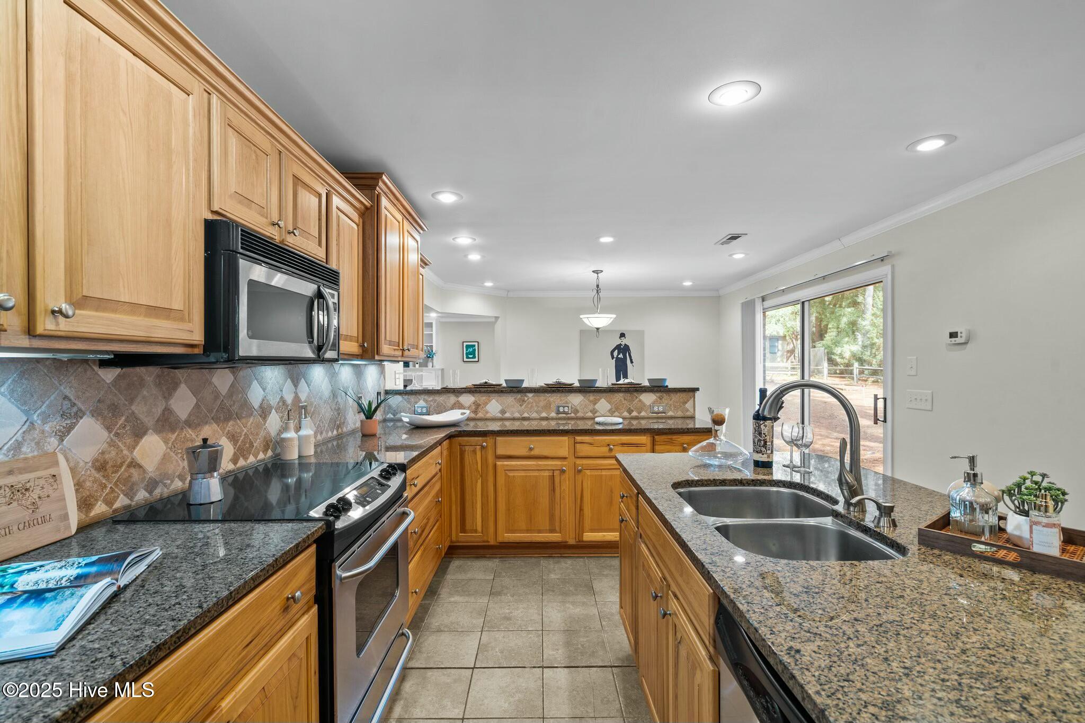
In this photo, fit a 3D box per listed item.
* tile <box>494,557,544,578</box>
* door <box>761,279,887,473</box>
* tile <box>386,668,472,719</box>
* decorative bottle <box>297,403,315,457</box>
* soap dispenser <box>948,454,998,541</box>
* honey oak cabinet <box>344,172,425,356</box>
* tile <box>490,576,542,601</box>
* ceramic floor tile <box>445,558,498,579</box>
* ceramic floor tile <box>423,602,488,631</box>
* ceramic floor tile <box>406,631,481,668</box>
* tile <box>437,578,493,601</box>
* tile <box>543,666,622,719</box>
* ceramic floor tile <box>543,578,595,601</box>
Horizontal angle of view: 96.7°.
[{"bbox_3d":[-0.153,1.377,3.177,0.302,0.010,0.302,0,0,0],"label":"tile"},{"bbox_3d":[2.586,0.376,4.723,0.090,2.030,2.300,0,0,0],"label":"door"},{"bbox_3d":[-0.454,1.371,1.993,0.302,0.010,0.302,0,0,0],"label":"tile"},{"bbox_3d":[-1.150,0.332,2.350,0.074,0.250,0.074,0,-1,18],"label":"decorative bottle"},{"bbox_3d":[1.067,0.331,1.200,0.100,0.205,0.089,0,-1,6],"label":"soap dispenser"},{"bbox_3d":[-1.051,-0.488,3.004,0.450,0.960,0.990,0,0,0],"label":"honey oak cabinet"},{"bbox_3d":[-0.154,1.392,2.932,0.303,0.010,0.303,0,-1,0],"label":"tile"},{"bbox_3d":[-0.464,1.396,3.237,0.303,0.010,0.303,0,-1,0],"label":"ceramic floor tile"},{"bbox_3d":[-0.460,1.389,2.622,0.303,0.010,0.303,0,-1,0],"label":"ceramic floor tile"},{"bbox_3d":[-0.458,1.385,2.315,0.303,0.010,0.303,0,-1,0],"label":"ceramic floor tile"},{"bbox_3d":[-0.460,1.393,2.934,0.304,0.010,0.304,0,0,0],"label":"tile"},{"bbox_3d":[0.156,1.368,1.996,0.302,0.010,0.302,0,0,0],"label":"tile"},{"bbox_3d":[0.154,1.390,2.936,0.304,0.010,0.304,0,0,0],"label":"ceramic floor tile"}]

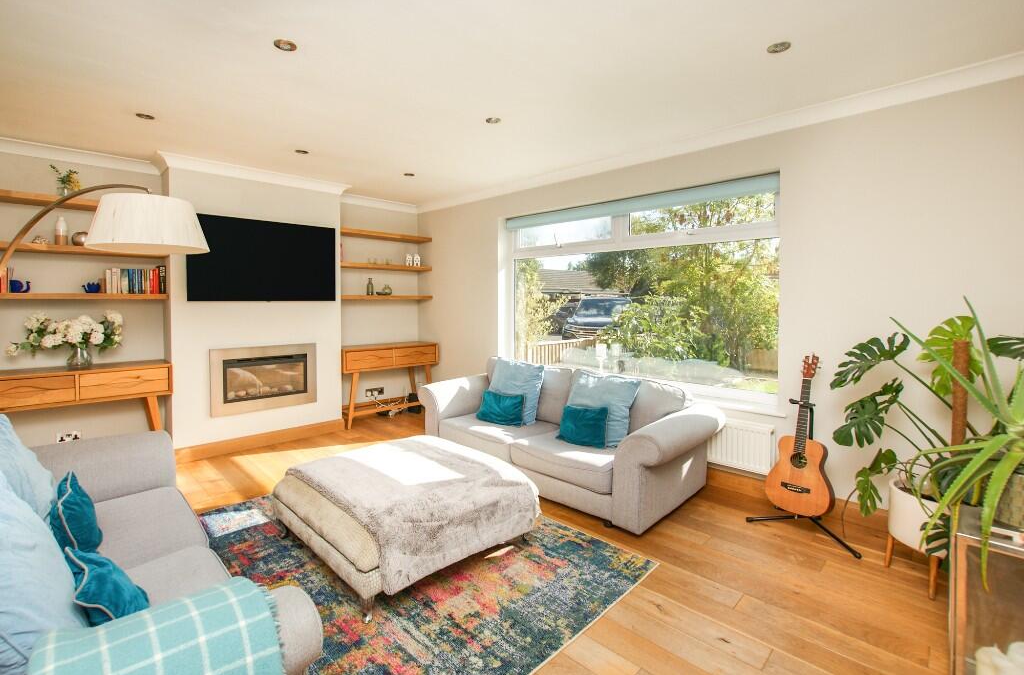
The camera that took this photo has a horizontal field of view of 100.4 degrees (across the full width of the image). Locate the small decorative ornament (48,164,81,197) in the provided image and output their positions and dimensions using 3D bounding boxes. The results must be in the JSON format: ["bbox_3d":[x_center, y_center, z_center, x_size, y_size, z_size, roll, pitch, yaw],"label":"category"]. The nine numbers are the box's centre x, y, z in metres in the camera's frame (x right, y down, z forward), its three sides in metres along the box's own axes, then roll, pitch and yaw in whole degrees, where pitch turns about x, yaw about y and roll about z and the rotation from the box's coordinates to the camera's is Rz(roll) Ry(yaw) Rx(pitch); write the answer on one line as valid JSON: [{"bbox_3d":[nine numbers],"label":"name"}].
[{"bbox_3d":[-3.563,-1.240,3.399,0.174,0.242,0.147,-3,5,-44],"label":"small decorative ornament"}]

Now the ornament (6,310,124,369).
[{"bbox_3d":[-3.515,0.024,3.383,0.642,0.479,0.304,-3,5,-44],"label":"ornament"}]

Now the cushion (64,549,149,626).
[{"bbox_3d":[-1.306,0.827,1.369,0.420,0.287,0.131,2,39,46],"label":"cushion"}]

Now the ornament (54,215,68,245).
[{"bbox_3d":[-3.582,-0.843,3.390,0.076,0.226,0.076,-3,5,-44],"label":"ornament"}]

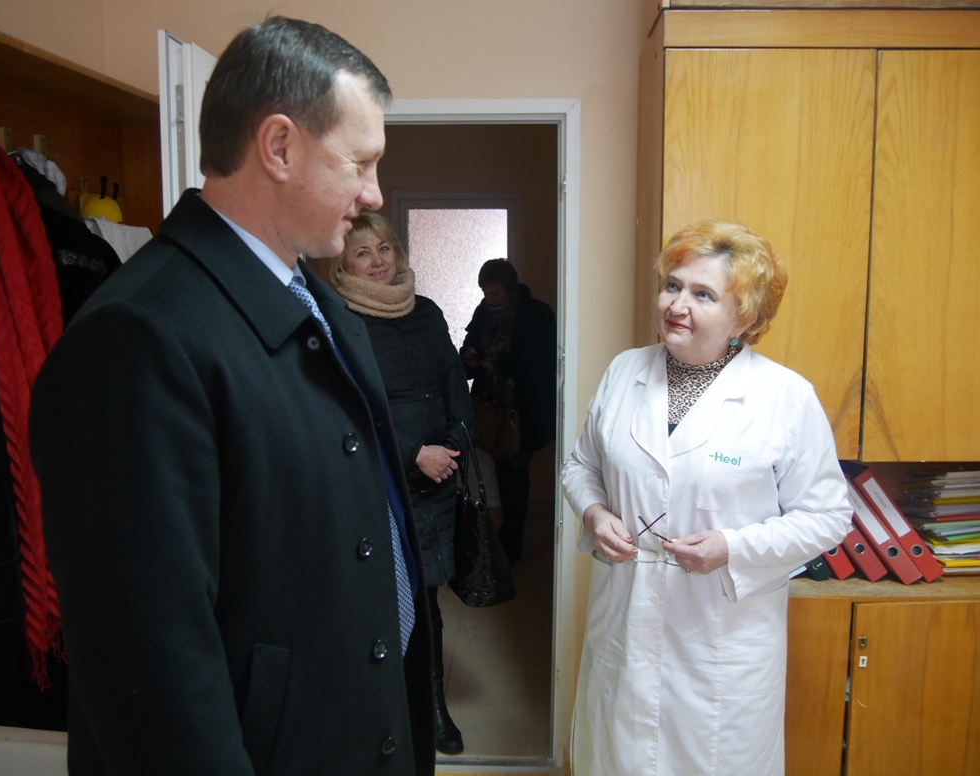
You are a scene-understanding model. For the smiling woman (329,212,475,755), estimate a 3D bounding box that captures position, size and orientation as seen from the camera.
[{"bbox_3d":[-0.278,0.298,2.731,0.490,1.712,0.360,-4,7,-35],"label":"smiling woman"}]

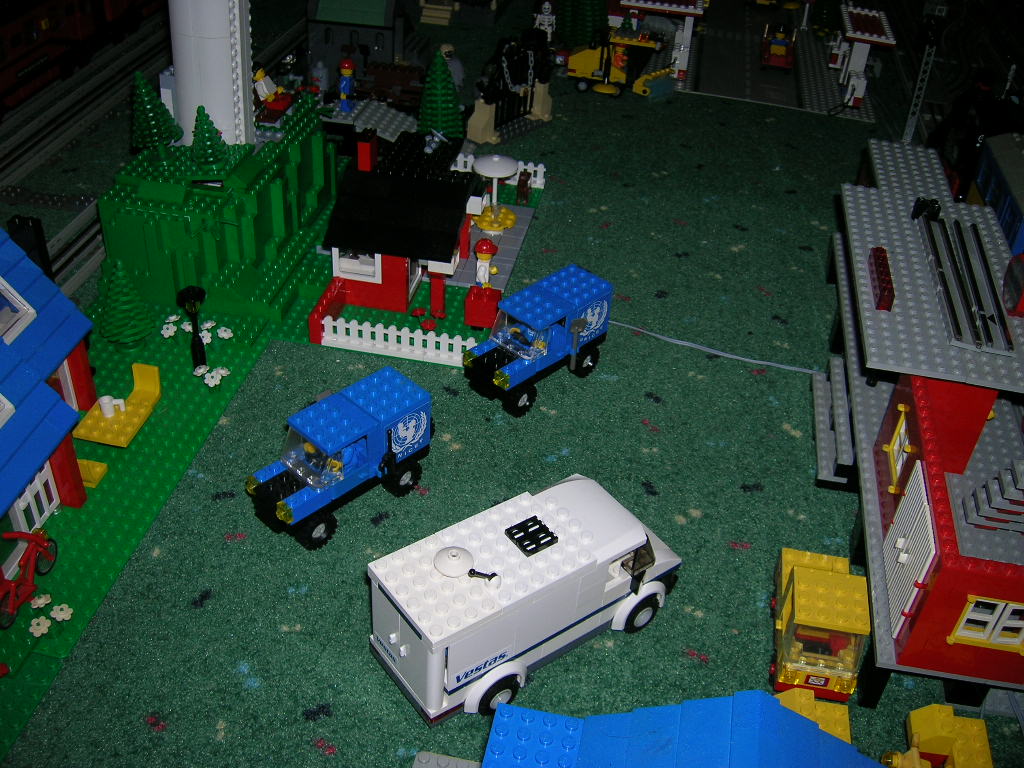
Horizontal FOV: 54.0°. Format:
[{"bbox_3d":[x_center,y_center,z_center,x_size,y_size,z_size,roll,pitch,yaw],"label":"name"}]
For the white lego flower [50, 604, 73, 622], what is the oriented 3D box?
[{"bbox_3d":[-0.207,0.105,0.462,0.010,0.004,0.010,21,38,-2],"label":"white lego flower"}]

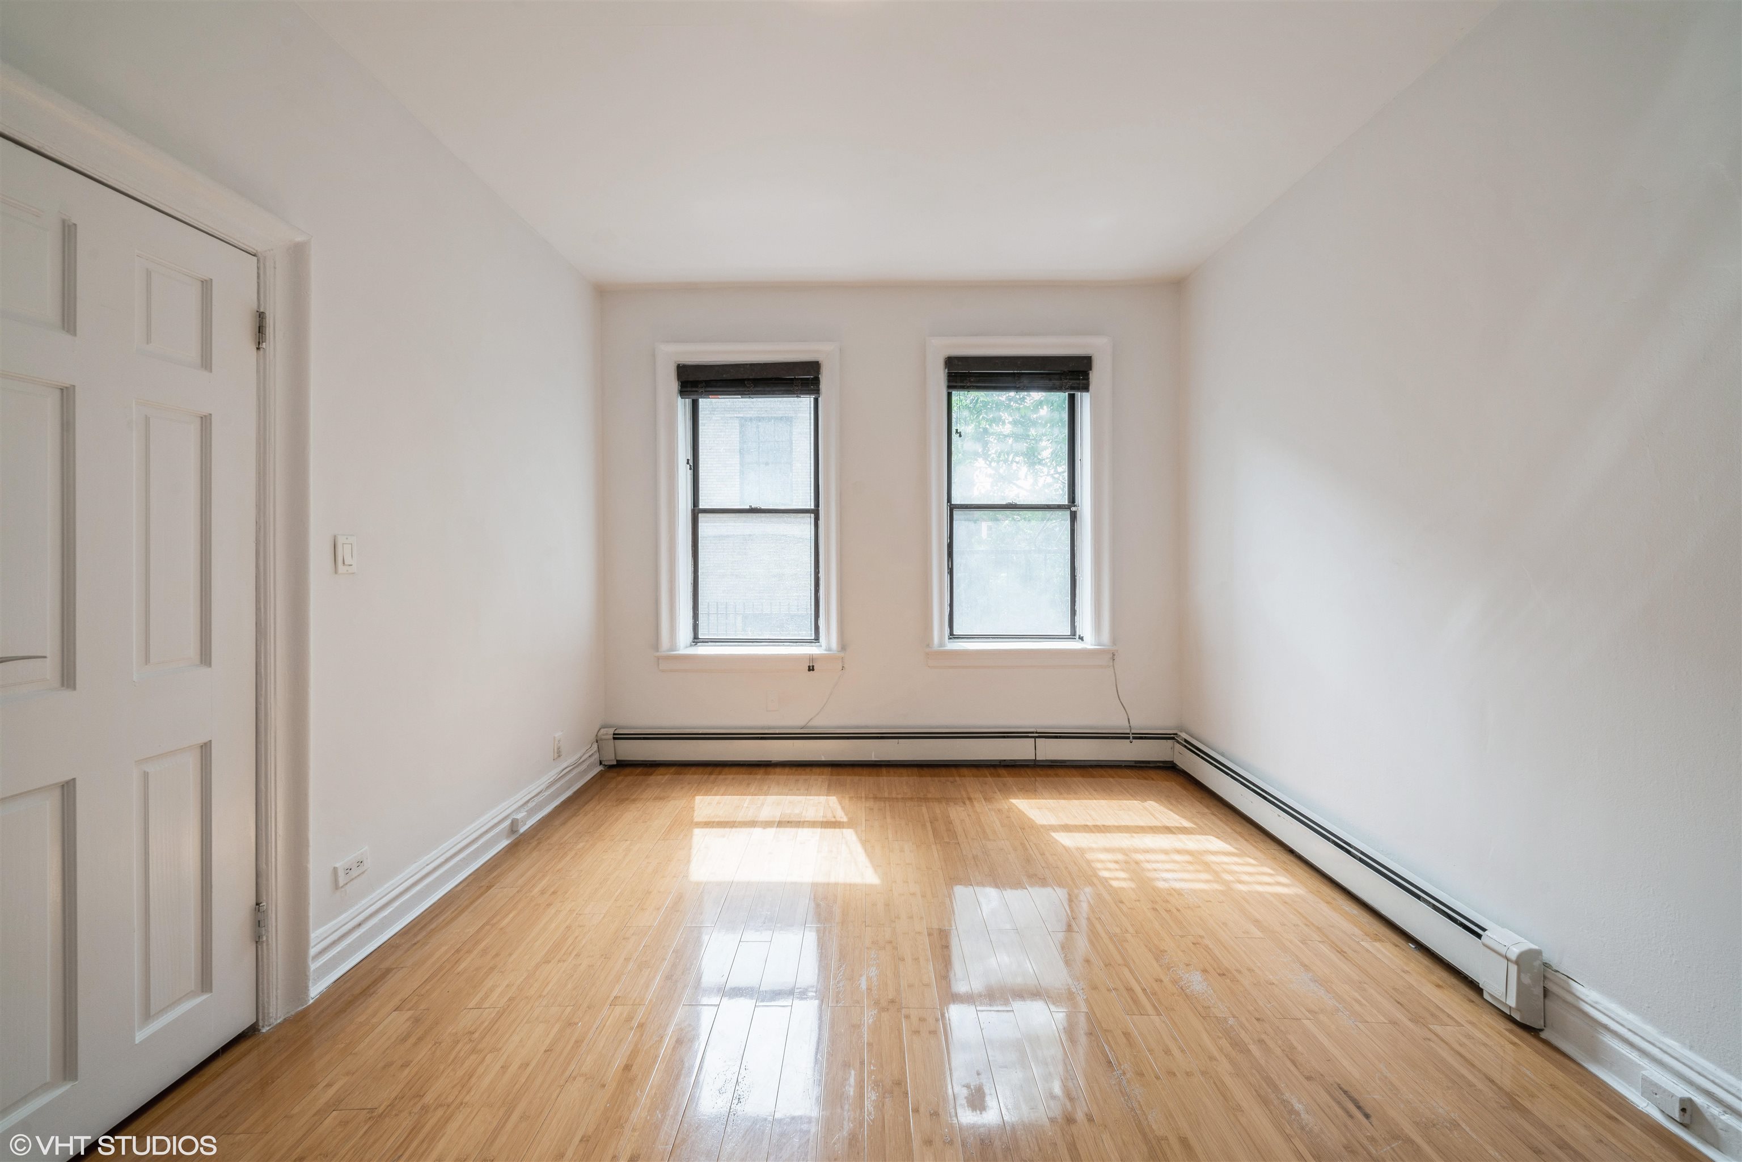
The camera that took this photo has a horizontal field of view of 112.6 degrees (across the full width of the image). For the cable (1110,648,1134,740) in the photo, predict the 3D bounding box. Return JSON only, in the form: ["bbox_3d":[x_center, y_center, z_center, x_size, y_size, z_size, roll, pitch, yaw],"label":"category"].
[{"bbox_3d":[1.468,0.675,3.385,0.120,0.540,0.060,0,2,0],"label":"cable"}]

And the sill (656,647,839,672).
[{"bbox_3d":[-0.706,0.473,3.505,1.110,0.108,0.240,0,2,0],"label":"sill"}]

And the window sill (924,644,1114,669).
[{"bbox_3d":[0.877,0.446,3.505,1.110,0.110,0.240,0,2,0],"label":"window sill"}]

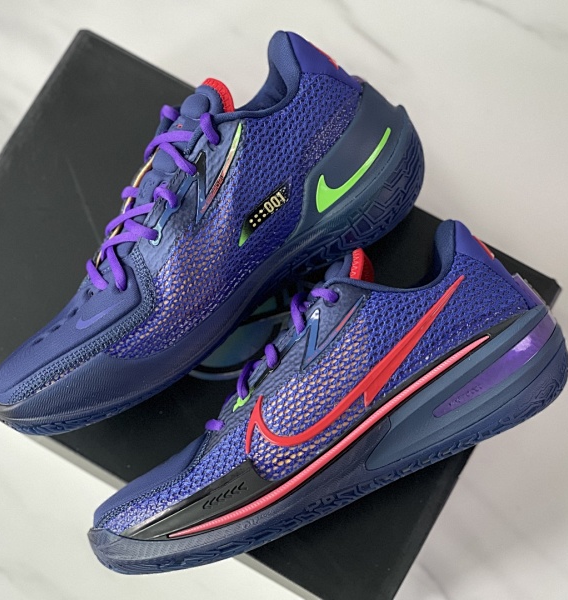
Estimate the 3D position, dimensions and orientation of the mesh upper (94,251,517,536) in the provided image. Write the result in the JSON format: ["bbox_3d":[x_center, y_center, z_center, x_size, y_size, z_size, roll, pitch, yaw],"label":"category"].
[{"bbox_3d":[0.015,0.056,0.882,0.285,0.098,0.085,-22,75,-7],"label":"mesh upper"}]

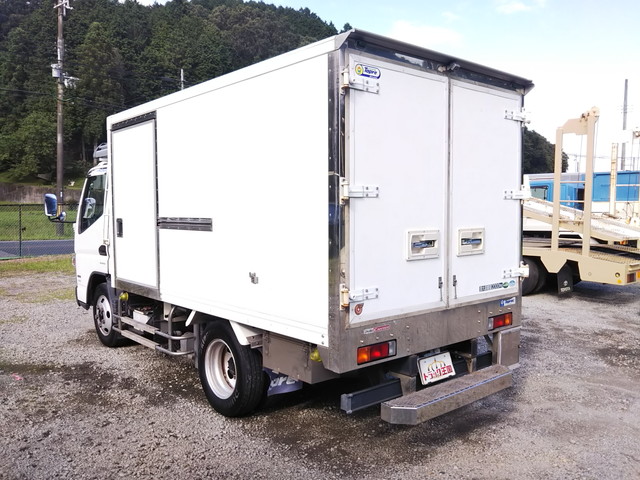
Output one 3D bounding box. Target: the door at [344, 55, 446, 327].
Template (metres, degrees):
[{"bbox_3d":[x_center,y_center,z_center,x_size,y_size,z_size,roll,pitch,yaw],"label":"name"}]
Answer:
[{"bbox_3d":[0.458,-0.275,3.217,0.865,1.430,0.080,-3,4,-41],"label":"door"}]

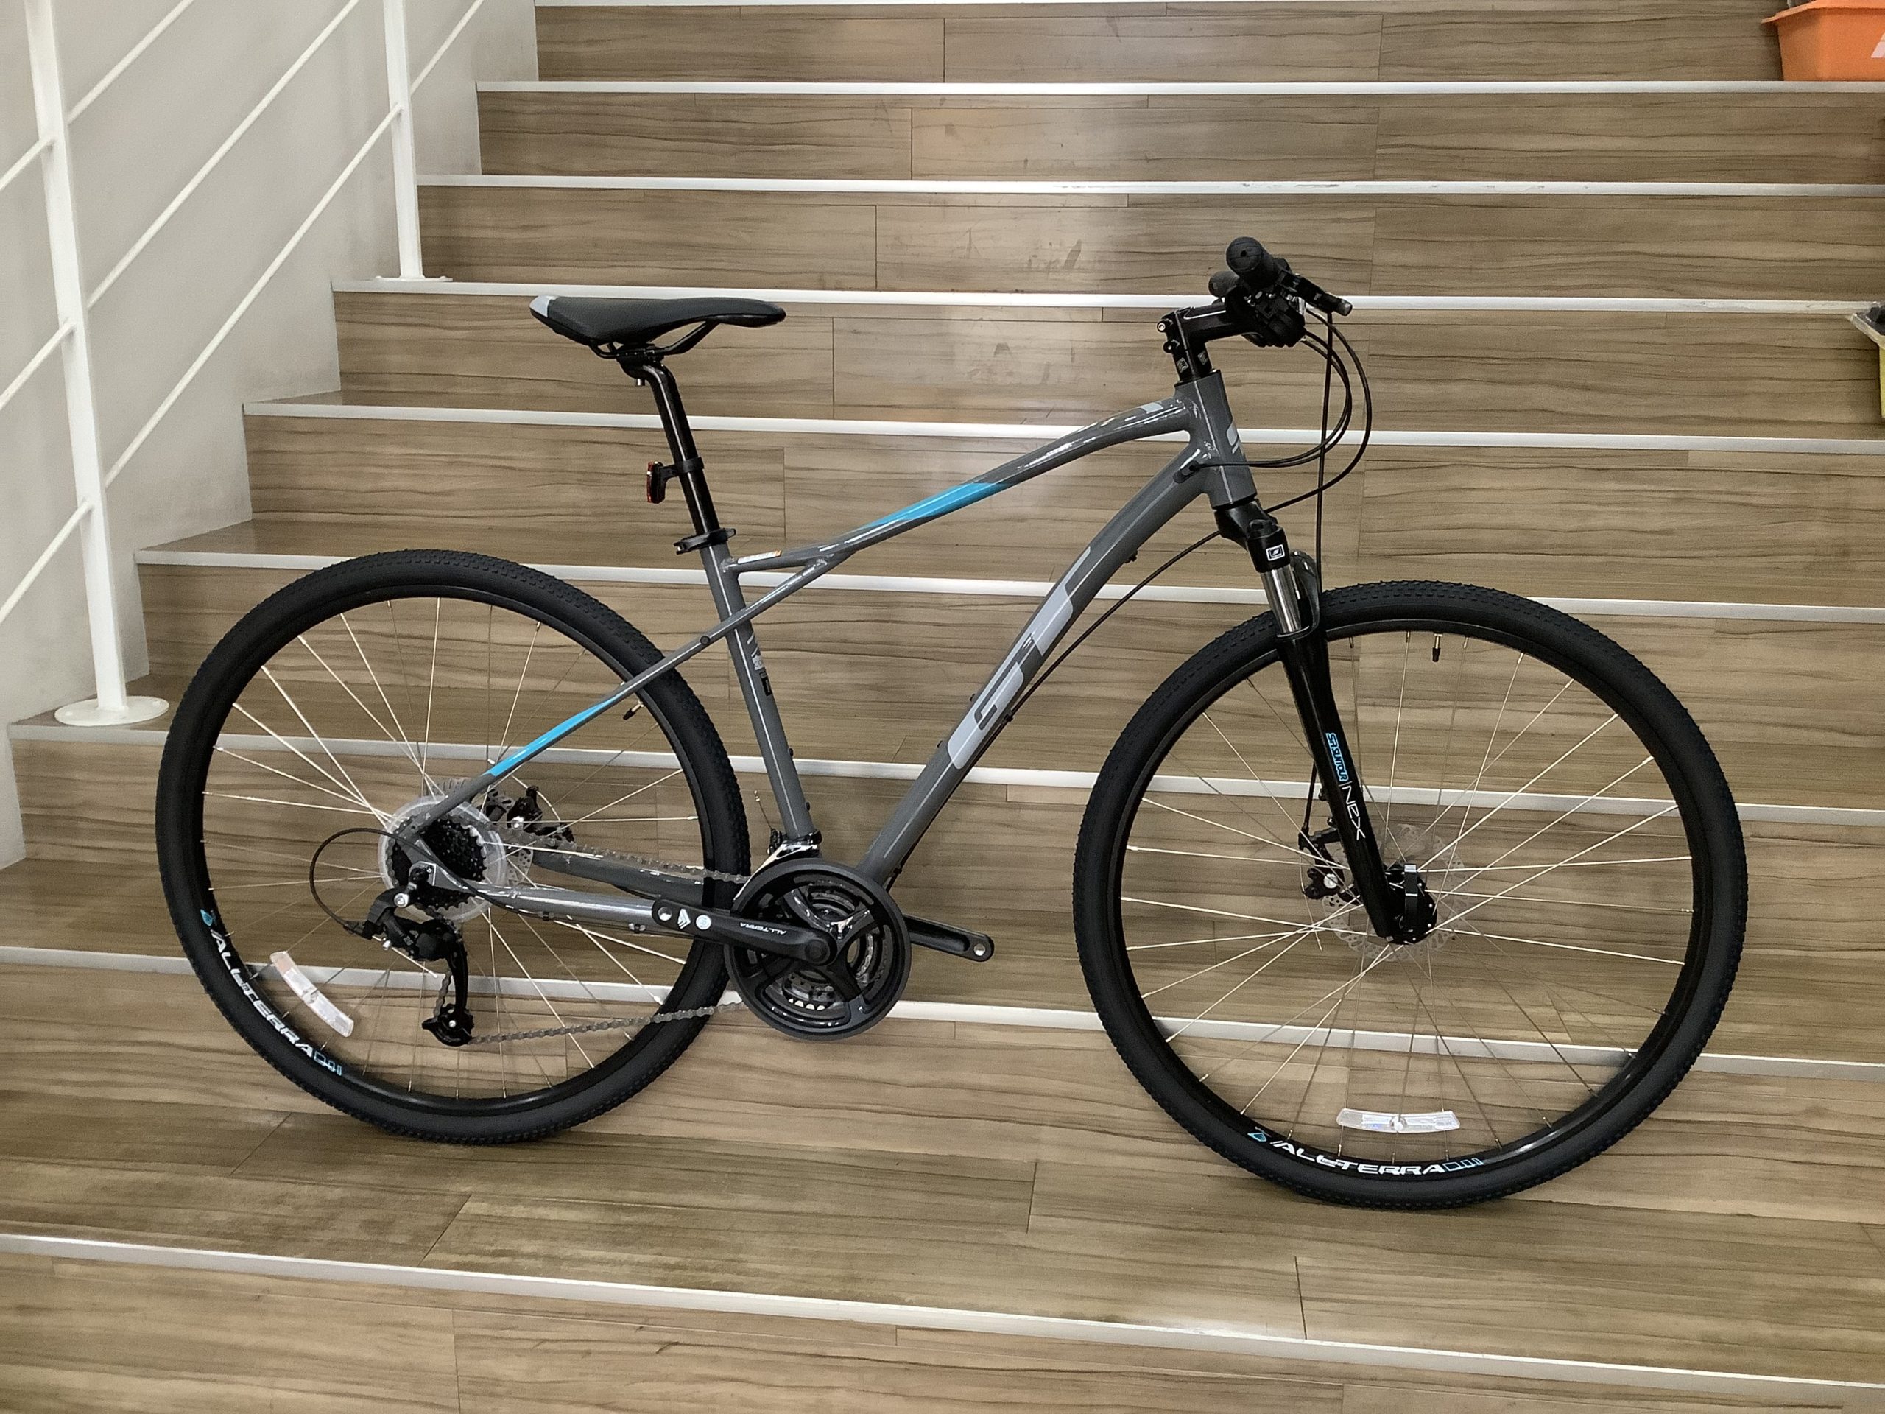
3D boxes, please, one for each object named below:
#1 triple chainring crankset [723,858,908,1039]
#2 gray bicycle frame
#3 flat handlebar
[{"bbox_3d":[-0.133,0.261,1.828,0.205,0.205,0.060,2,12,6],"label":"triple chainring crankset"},{"bbox_3d":[-0.131,-0.045,1.824,0.910,0.637,0.155,2,12,6],"label":"gray bicycle frame"},{"bbox_3d":[0.328,-0.415,1.694,0.130,0.085,0.670,3,12,8],"label":"flat handlebar"}]

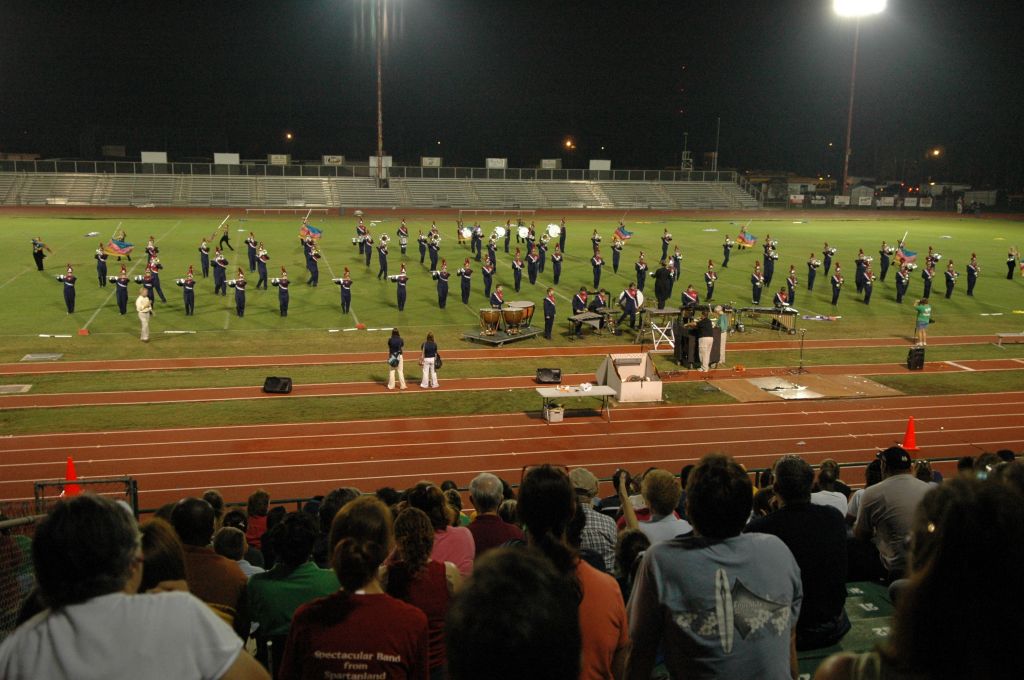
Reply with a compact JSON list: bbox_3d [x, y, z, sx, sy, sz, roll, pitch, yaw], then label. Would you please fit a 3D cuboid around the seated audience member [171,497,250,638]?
[{"bbox_3d":[-1.346,1.241,4.274,0.520,1.300,0.800,0,12,-8],"label":"seated audience member"}]

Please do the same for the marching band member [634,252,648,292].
[{"bbox_3d":[5.830,-3.048,43.245,0.560,1.786,0.480,0,11,-8],"label":"marching band member"}]

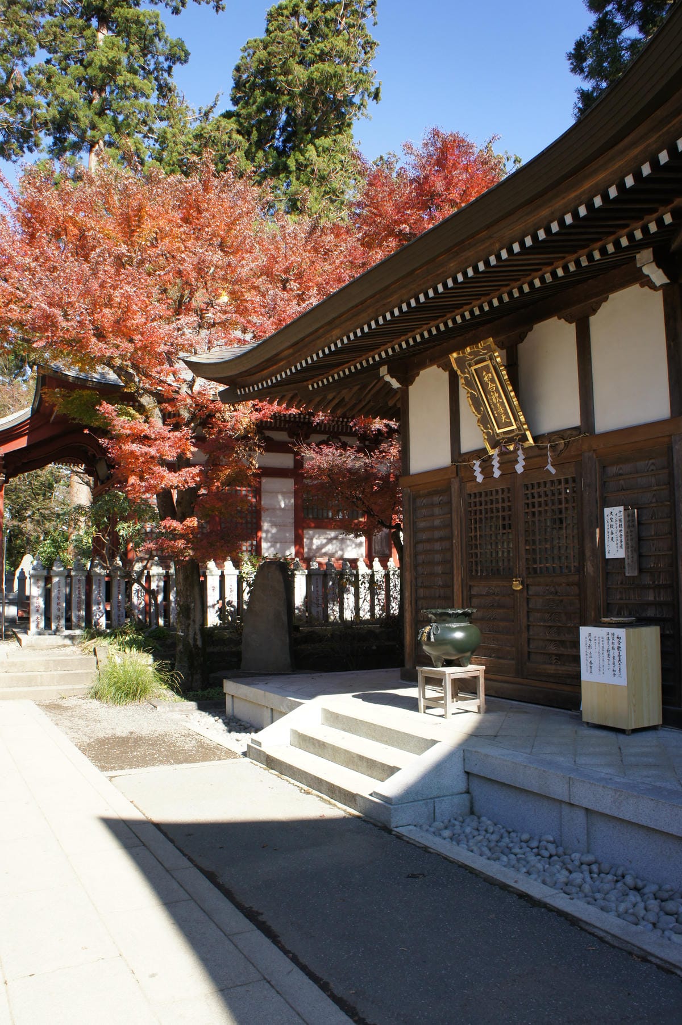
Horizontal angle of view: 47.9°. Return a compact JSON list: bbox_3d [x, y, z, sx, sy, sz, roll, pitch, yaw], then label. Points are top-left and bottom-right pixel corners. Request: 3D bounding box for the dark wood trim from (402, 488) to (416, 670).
[{"bbox_3d":[0.876,0.811,9.587,0.129,2.250,0.200,3,-7,-30],"label":"dark wood trim"}]

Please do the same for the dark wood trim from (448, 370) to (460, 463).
[{"bbox_3d":[1.368,-1.112,8.921,0.129,1.148,0.183,3,-7,-30],"label":"dark wood trim"}]

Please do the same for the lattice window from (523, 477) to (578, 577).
[{"bbox_3d":[2.064,0.136,7.589,0.061,0.953,0.732,3,-7,-30],"label":"lattice window"}]

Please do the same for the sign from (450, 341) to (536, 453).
[{"bbox_3d":[1.572,-1.184,7.916,0.099,1.148,0.669,-28,9,-29],"label":"sign"}]

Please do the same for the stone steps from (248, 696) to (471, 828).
[{"bbox_3d":[0.042,1.950,6.200,0.704,0.427,2.379,3,-7,-30],"label":"stone steps"}]

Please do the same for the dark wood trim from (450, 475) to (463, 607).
[{"bbox_3d":[1.368,0.718,8.737,0.129,2.242,0.188,3,-7,-30],"label":"dark wood trim"}]

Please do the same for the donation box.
[{"bbox_3d":[2.255,1.323,6.185,0.412,0.803,0.456,3,-7,-30],"label":"donation box"}]

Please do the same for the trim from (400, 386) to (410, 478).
[{"bbox_3d":[0.861,-1.029,9.798,0.129,1.160,0.190,3,-7,-30],"label":"trim"}]

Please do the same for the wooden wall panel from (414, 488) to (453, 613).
[{"bbox_3d":[1.118,0.784,9.189,0.061,2.158,0.790,3,-7,-30],"label":"wooden wall panel"}]

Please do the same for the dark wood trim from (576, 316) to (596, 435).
[{"bbox_3d":[2.342,-1.282,7.240,0.129,1.129,0.173,3,-7,-30],"label":"dark wood trim"}]

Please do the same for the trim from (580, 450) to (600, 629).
[{"bbox_3d":[2.348,0.548,7.044,0.129,2.227,0.179,3,-7,-30],"label":"trim"}]

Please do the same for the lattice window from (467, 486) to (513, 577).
[{"bbox_3d":[1.617,0.217,8.361,0.061,0.953,0.748,3,-7,-30],"label":"lattice window"}]

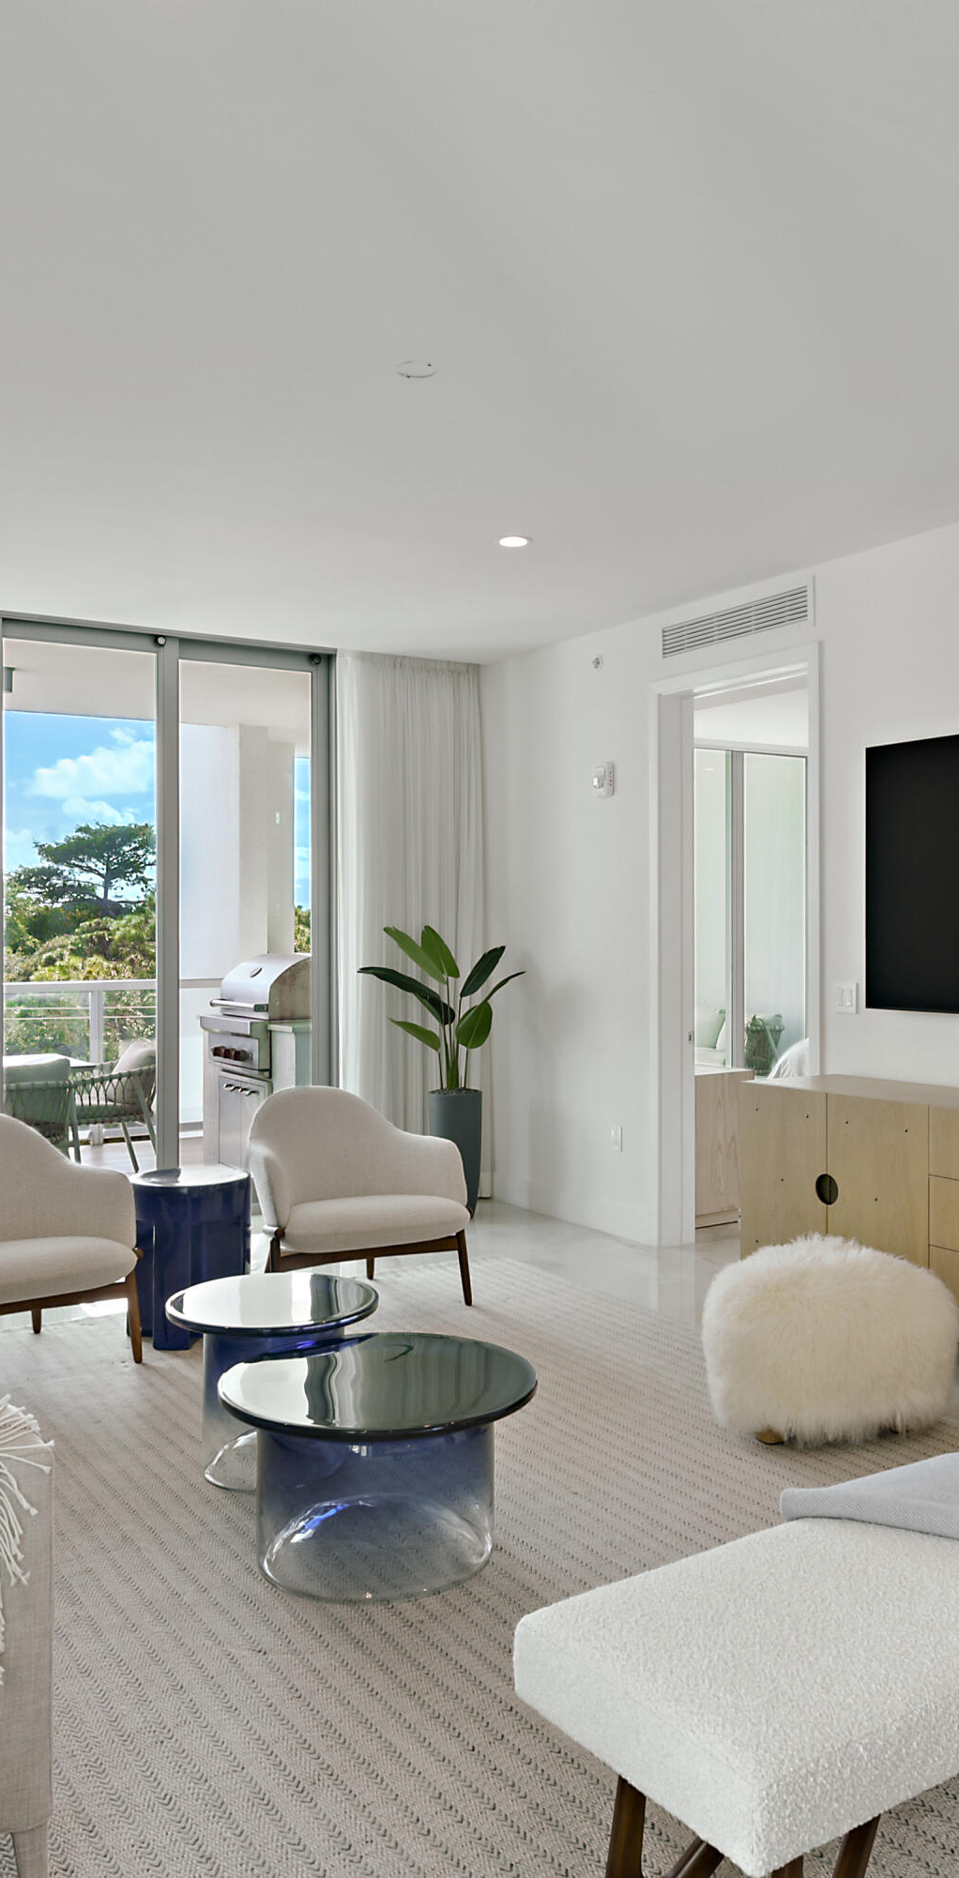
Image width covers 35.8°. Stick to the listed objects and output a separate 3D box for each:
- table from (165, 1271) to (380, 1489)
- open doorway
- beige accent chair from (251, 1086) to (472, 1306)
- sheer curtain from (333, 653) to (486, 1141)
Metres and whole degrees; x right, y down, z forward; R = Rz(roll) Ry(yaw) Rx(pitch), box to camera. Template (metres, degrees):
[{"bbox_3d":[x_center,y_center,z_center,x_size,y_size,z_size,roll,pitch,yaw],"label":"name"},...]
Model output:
[{"bbox_3d":[-0.530,1.145,3.836,0.545,0.431,0.545,0,0,0],"label":"table"},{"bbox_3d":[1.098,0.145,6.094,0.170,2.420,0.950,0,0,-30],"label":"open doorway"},{"bbox_3d":[-0.531,0.953,5.530,0.780,0.780,0.750,0,0,-30],"label":"beige accent chair"},{"bbox_3d":[-0.322,-0.038,7.342,0.900,2.740,0.140,0,0,-30],"label":"sheer curtain"}]

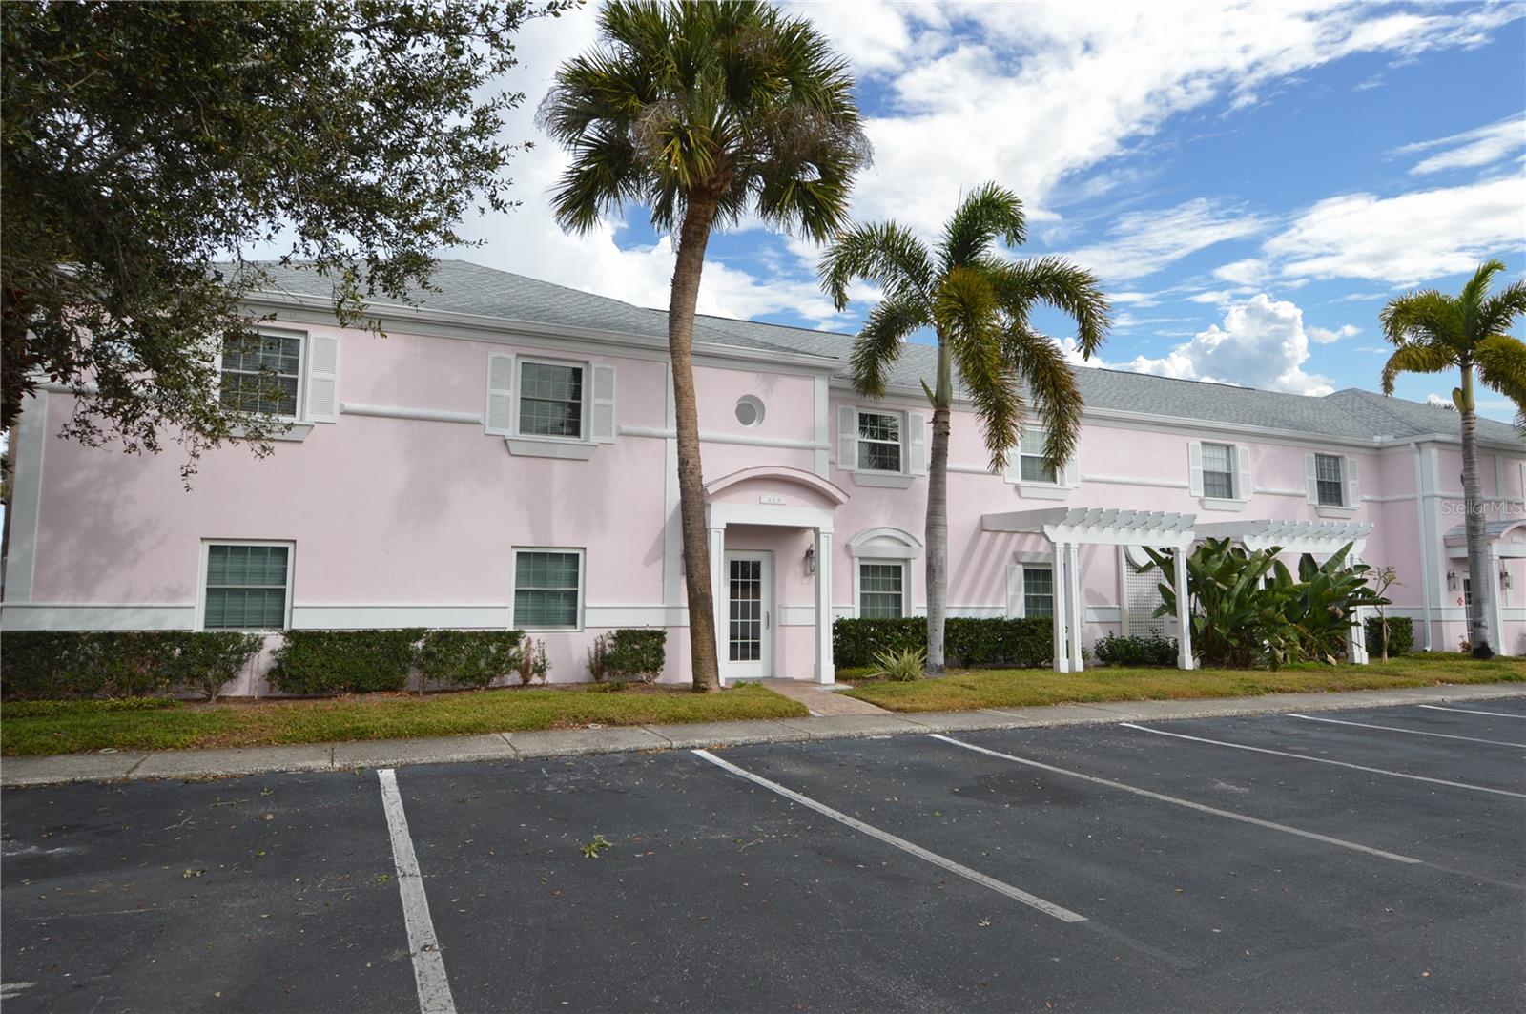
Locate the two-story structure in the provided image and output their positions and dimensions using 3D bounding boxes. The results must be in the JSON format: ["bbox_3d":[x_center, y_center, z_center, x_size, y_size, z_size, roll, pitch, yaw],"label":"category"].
[{"bbox_3d":[6.443,-0.374,24.853,40.502,8.544,14.609,3,-6,-23],"label":"two-story structure"}]

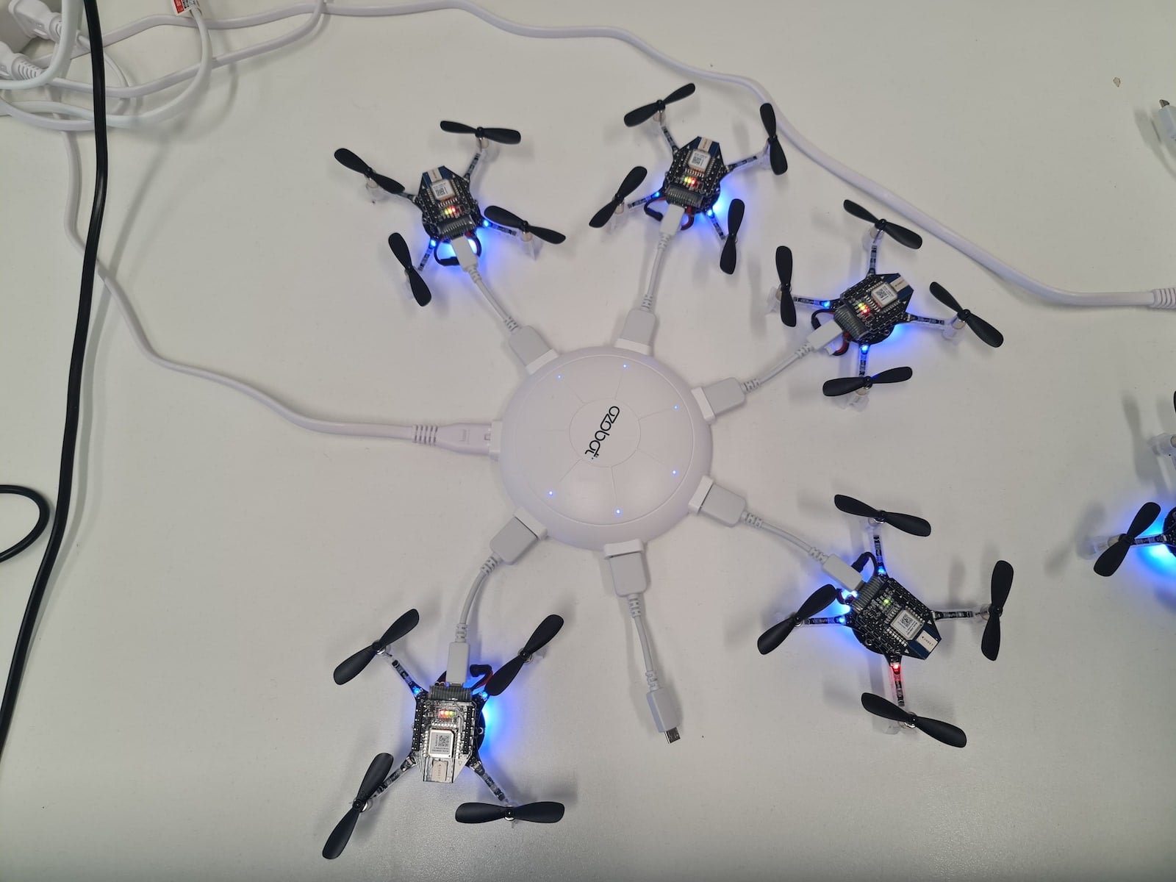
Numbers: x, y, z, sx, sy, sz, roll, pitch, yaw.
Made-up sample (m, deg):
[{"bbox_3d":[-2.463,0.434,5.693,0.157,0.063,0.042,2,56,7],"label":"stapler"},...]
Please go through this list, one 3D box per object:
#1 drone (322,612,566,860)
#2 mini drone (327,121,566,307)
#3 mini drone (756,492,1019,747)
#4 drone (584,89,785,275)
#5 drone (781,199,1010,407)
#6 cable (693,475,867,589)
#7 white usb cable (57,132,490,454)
[{"bbox_3d":[-0.061,0.130,0.380,0.105,0.030,0.105,3,72,1],"label":"drone"},{"bbox_3d":[-0.073,-0.126,0.468,0.099,0.030,0.108,-22,73,-7],"label":"mini drone"},{"bbox_3d":[0.140,0.083,0.397,0.109,0.030,0.108,41,76,12],"label":"mini drone"},{"bbox_3d":[0.058,-0.144,0.473,0.094,0.030,0.111,22,73,7],"label":"drone"},{"bbox_3d":[0.144,-0.065,0.448,0.099,0.030,0.107,-33,75,-10],"label":"drone"},{"bbox_3d":[0.091,0.046,0.413,0.088,0.015,0.019,30,74,9],"label":"cable"},{"bbox_3d":[-0.197,-0.064,0.457,0.324,0.012,0.077,35,75,11],"label":"white usb cable"}]

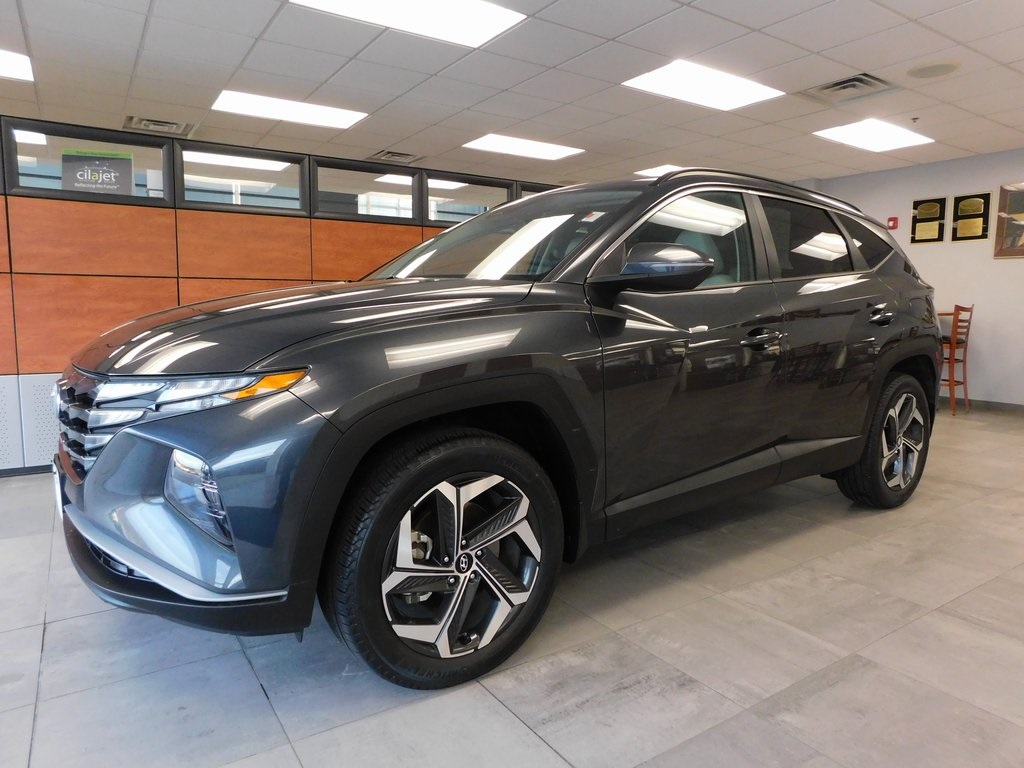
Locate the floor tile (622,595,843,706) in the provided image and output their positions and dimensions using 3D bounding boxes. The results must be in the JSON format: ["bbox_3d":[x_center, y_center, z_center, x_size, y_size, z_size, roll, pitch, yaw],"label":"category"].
[{"bbox_3d":[0.695,0.820,2.149,0.520,0.010,0.520,-4,8,-34],"label":"floor tile"}]

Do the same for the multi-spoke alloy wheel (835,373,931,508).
[{"bbox_3d":[1.980,0.297,3.617,0.730,0.730,0.235,-5,8,-38],"label":"multi-spoke alloy wheel"}]

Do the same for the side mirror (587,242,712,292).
[{"bbox_3d":[0.456,-0.365,2.157,0.260,0.180,0.250,-5,8,-38],"label":"side mirror"}]

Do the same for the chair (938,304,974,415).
[{"bbox_3d":[4.360,-0.250,6.900,0.420,1.080,0.460,-4,8,-36],"label":"chair"}]

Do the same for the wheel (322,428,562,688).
[{"bbox_3d":[-0.180,0.483,1.931,0.730,0.730,0.235,-4,8,-35],"label":"wheel"}]

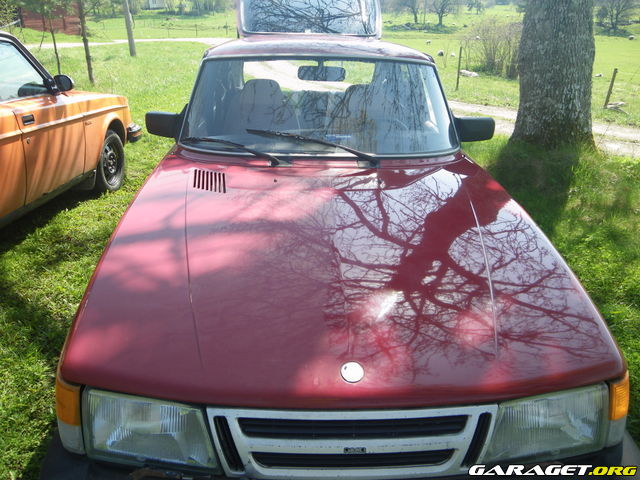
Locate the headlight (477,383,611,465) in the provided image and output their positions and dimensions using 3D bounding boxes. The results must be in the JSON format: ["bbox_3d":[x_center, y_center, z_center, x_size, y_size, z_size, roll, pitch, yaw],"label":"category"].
[{"bbox_3d":[0.613,0.496,1.418,0.340,0.175,0.110,-3,27,-10],"label":"headlight"}]

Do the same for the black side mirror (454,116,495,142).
[{"bbox_3d":[0.827,-0.594,2.781,0.195,0.115,0.085,0,26,-3],"label":"black side mirror"}]

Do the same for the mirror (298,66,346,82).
[{"bbox_3d":[0.013,-0.893,2.793,0.250,0.070,0.040,7,26,9],"label":"mirror"}]

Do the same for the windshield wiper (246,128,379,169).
[{"bbox_3d":[-0.045,-0.457,2.468,0.671,0.045,0.050,17,69,11],"label":"windshield wiper"}]

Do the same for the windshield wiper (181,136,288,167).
[{"bbox_3d":[-0.444,-0.448,2.495,0.600,0.045,0.060,17,74,24],"label":"windshield wiper"}]

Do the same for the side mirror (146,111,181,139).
[{"bbox_3d":[-0.791,-0.600,2.683,0.195,0.115,0.085,0,26,-3],"label":"side mirror"}]

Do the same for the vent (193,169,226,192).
[{"bbox_3d":[-0.482,-0.256,2.274,0.145,0.020,0.175,-8,34,-7],"label":"vent"}]

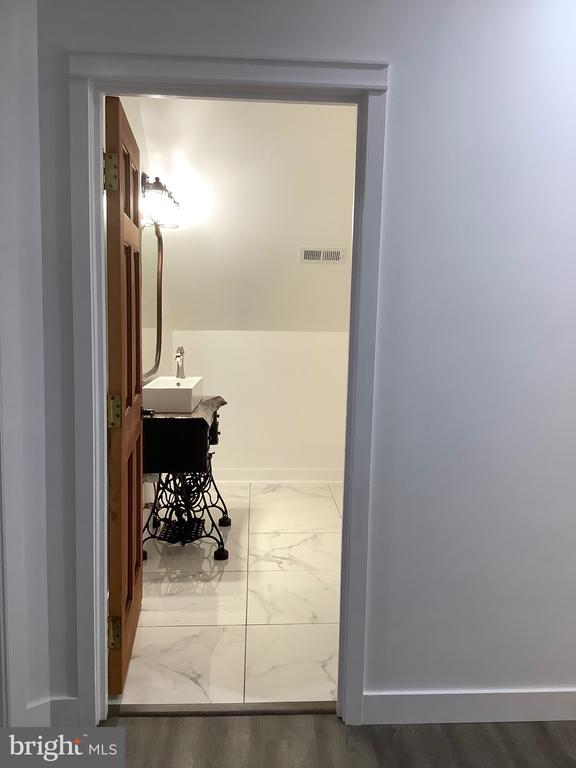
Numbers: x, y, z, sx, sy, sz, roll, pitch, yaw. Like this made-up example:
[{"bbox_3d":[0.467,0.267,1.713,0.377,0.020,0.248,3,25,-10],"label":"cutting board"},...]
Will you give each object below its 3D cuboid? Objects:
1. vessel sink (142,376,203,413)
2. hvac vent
[{"bbox_3d":[-0.653,0.059,3.958,0.268,0.128,0.530,1,7,-3],"label":"vessel sink"},{"bbox_3d":[0.231,-0.853,4.596,0.295,0.025,0.146,1,-35,-3],"label":"hvac vent"}]

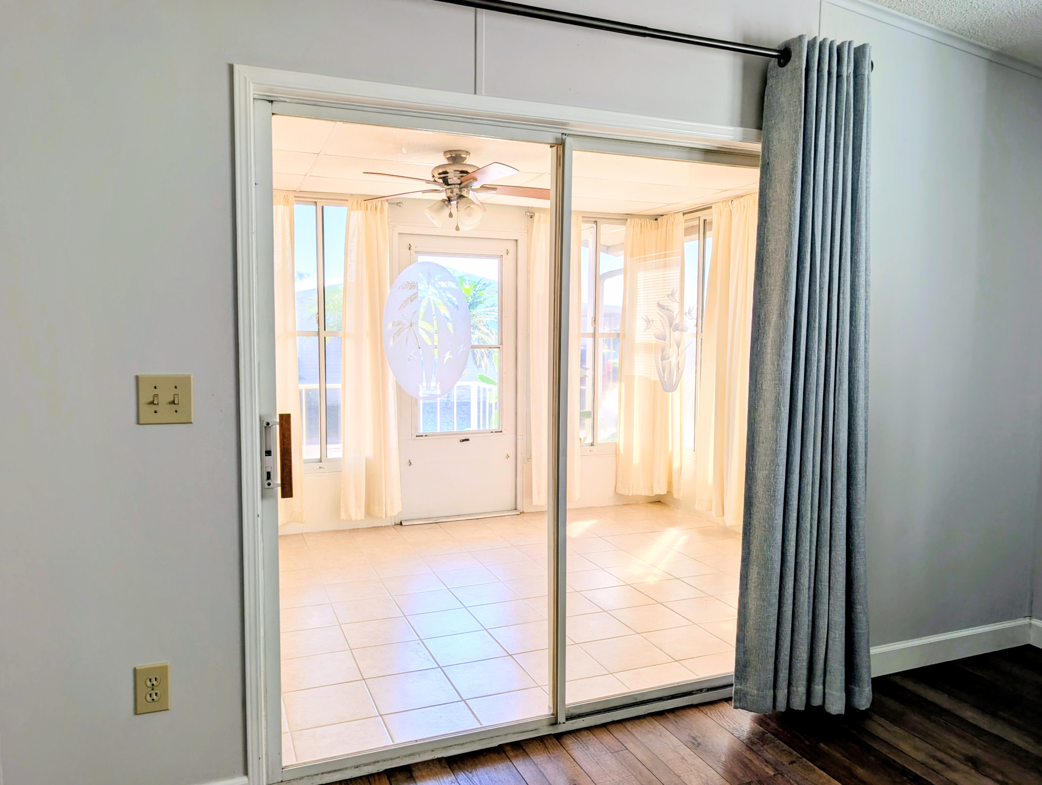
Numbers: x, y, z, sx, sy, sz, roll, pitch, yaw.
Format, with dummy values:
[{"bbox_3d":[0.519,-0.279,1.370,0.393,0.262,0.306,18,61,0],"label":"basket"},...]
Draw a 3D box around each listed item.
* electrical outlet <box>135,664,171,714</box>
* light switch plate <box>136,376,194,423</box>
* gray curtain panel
[{"bbox_3d":[-0.934,0.751,1.837,0.079,0.124,0.008,-1,5,-20],"label":"electrical outlet"},{"bbox_3d":[-0.883,0.018,1.795,0.125,0.124,0.015,-1,5,-20],"label":"light switch plate"},{"bbox_3d":[0.921,-0.022,2.309,0.420,2.120,0.175,-1,5,-20],"label":"gray curtain panel"}]

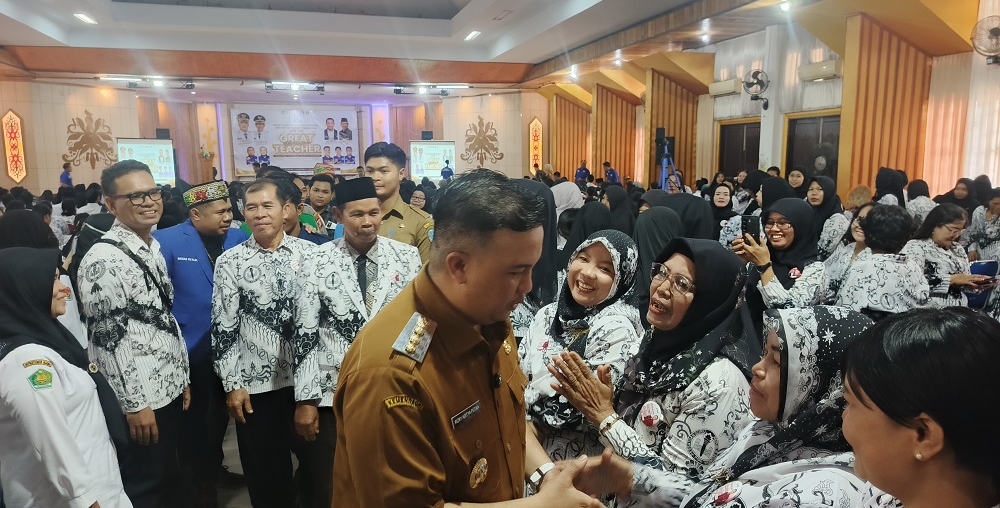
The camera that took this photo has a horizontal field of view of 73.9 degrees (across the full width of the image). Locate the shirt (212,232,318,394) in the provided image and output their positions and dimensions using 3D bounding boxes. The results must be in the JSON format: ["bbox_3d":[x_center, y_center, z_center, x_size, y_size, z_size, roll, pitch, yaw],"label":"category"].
[{"bbox_3d":[-0.986,0.237,2.782,0.470,0.660,0.280,-4,9,-25],"label":"shirt"}]

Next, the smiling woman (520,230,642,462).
[{"bbox_3d":[0.254,0.669,2.027,0.460,1.491,0.380,3,9,22],"label":"smiling woman"}]

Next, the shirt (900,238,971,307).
[{"bbox_3d":[2.332,0.142,3.550,0.300,0.480,0.380,6,10,36],"label":"shirt"}]

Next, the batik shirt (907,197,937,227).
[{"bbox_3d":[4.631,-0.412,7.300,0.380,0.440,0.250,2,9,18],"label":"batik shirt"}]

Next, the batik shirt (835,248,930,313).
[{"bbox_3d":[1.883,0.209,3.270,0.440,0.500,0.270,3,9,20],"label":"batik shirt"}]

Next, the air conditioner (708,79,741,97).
[{"bbox_3d":[4.739,-3.522,14.090,0.200,0.290,0.870,-3,9,-16],"label":"air conditioner"}]

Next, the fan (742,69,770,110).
[{"bbox_3d":[4.998,-3.205,12.946,0.500,0.720,0.380,6,11,38],"label":"fan"}]

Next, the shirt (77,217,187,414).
[{"bbox_3d":[-1.498,0.254,2.700,0.280,0.750,0.460,4,9,28],"label":"shirt"}]

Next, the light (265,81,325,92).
[{"bbox_3d":[-6.929,-5.648,22.403,1.950,0.290,0.320,-3,9,-16],"label":"light"}]

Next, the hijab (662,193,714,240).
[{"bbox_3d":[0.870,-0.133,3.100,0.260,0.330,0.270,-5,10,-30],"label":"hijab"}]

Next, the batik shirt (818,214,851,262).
[{"bbox_3d":[2.333,0.033,4.806,0.460,0.660,0.290,5,10,35],"label":"batik shirt"}]

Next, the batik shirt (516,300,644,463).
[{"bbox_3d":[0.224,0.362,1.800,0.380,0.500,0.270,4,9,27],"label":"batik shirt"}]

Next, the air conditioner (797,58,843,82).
[{"bbox_3d":[5.497,-3.179,11.510,0.200,0.290,0.870,-3,9,-16],"label":"air conditioner"}]

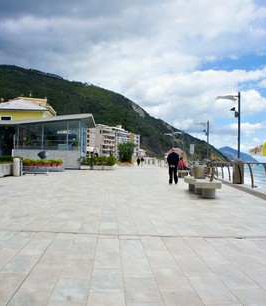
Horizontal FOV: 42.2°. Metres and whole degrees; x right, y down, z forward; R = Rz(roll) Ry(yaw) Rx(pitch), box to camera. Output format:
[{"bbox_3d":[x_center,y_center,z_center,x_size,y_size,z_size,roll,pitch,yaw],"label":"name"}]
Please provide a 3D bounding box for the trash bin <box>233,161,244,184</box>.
[{"bbox_3d":[5.560,1.043,18.100,0.450,1.130,0.480,1,-1,6],"label":"trash bin"}]

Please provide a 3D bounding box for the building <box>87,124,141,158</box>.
[{"bbox_3d":[-12.500,-4.392,226.000,14.000,21.300,57.000,1,-1,25],"label":"building"}]

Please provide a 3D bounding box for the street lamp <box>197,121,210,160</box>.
[{"bbox_3d":[6.320,-0.766,31.000,1.250,4.200,0.350,1,-1,5],"label":"street lamp"}]

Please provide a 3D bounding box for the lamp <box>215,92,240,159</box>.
[{"bbox_3d":[4.980,-1.072,18.100,1.280,4.200,0.350,1,-1,5],"label":"lamp"}]

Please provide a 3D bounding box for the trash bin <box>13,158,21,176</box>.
[{"bbox_3d":[-6.685,0.827,19.950,0.380,1.050,0.380,1,-1,0],"label":"trash bin"}]

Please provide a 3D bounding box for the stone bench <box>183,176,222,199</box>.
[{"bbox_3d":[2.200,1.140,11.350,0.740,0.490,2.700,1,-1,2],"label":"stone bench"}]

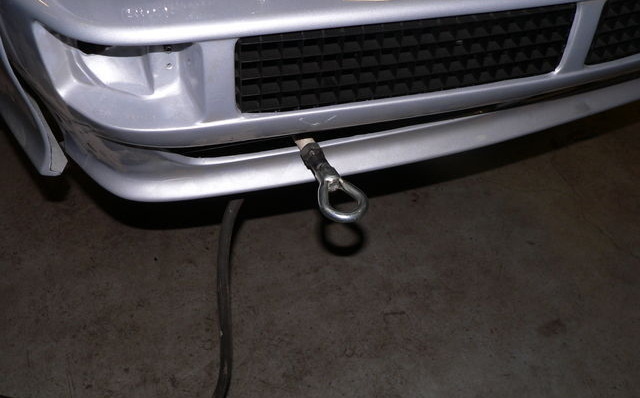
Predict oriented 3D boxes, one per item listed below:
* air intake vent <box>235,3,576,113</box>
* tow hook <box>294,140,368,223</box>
[{"bbox_3d":[0.126,-0.216,1.021,0.507,0.121,0.050,-9,44,-13],"label":"air intake vent"},{"bbox_3d":[0.004,-0.038,0.990,0.065,0.028,0.206,-9,36,-13],"label":"tow hook"}]

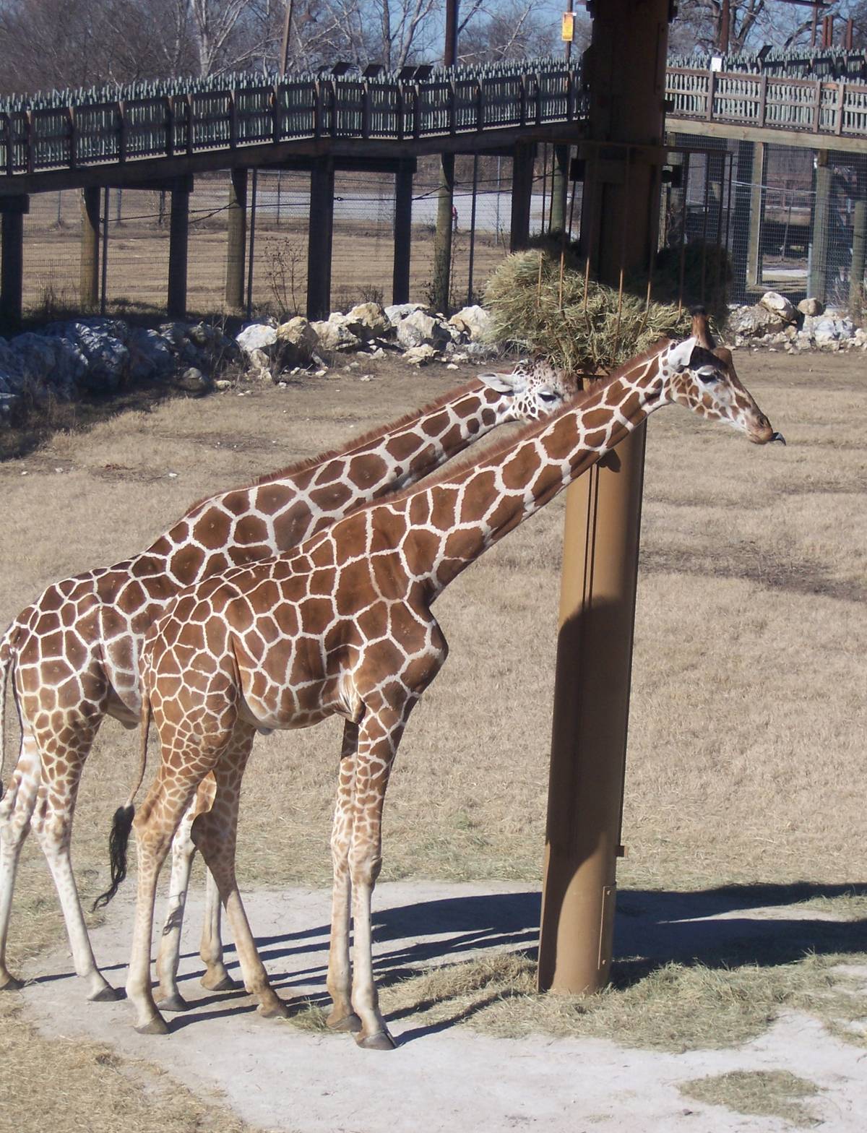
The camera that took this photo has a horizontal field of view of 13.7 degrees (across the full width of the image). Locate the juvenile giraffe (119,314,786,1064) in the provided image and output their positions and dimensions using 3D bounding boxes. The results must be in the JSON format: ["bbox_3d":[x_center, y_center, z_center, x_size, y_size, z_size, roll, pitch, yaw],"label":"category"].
[{"bbox_3d":[0.026,0.508,16.885,3.049,3.540,0.740,3,8,7],"label":"juvenile giraffe"}]

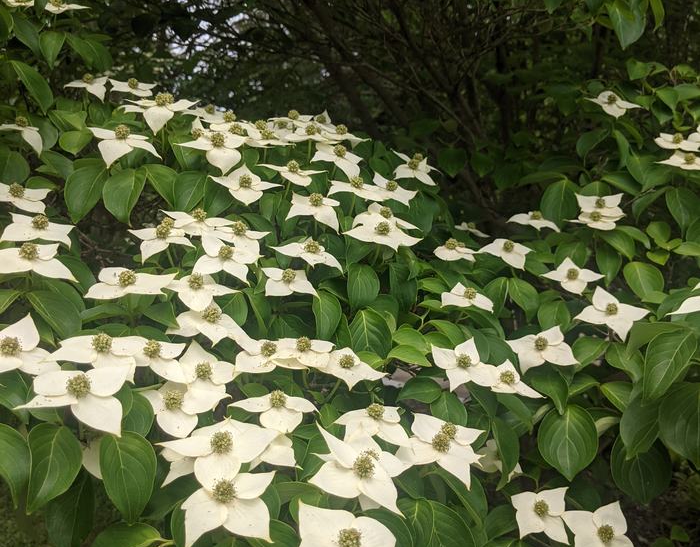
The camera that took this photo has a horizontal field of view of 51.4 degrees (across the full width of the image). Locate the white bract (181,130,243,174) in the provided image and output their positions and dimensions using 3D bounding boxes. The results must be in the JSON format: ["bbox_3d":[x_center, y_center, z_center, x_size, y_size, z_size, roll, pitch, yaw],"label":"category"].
[{"bbox_3d":[-0.166,-0.146,0.870,0.080,0.033,0.075,0,30,0],"label":"white bract"}]

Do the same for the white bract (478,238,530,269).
[{"bbox_3d":[0.251,-0.033,1.190,0.080,0.027,0.072,0,35,0],"label":"white bract"}]

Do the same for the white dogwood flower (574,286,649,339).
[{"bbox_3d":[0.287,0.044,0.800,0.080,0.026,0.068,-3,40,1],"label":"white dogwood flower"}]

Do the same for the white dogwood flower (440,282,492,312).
[{"bbox_3d":[0.168,0.033,1.060,0.074,0.026,0.072,0,28,0],"label":"white dogwood flower"}]

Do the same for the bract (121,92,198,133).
[{"bbox_3d":[-0.239,-0.203,0.920,0.090,0.034,0.080,0,28,0],"label":"bract"}]

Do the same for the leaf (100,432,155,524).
[{"bbox_3d":[-0.186,0.171,0.610,0.047,0.080,0.018,-9,-13,-5],"label":"leaf"}]

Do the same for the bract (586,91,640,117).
[{"bbox_3d":[0.455,-0.293,1.260,0.082,0.025,0.070,0,40,0],"label":"bract"}]

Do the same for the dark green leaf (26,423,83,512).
[{"bbox_3d":[-0.253,0.166,0.620,0.042,0.080,0.020,19,-15,-1],"label":"dark green leaf"}]

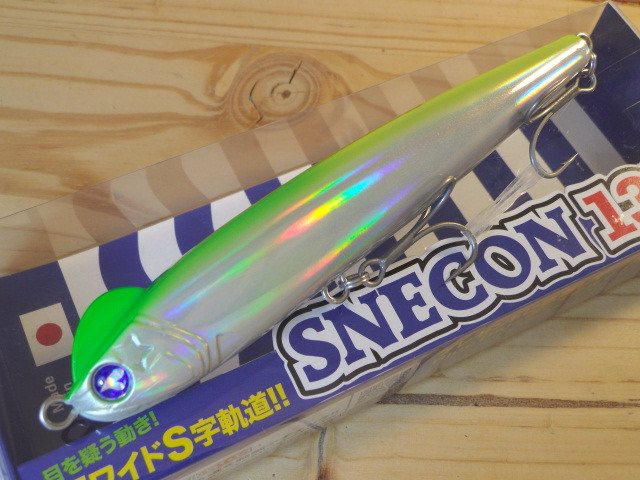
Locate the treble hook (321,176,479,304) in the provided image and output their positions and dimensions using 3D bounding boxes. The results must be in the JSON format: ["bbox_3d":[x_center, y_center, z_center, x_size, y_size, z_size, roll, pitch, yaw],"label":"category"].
[{"bbox_3d":[0.015,0.001,0.129,0.034,0.017,0.021,-40,74,-22],"label":"treble hook"}]

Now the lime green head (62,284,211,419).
[{"bbox_3d":[-0.032,0.019,0.114,0.024,0.015,0.021,-35,72,-21],"label":"lime green head"}]

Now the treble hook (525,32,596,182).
[{"bbox_3d":[0.052,-0.029,0.150,0.031,0.017,0.020,-35,72,-21],"label":"treble hook"}]

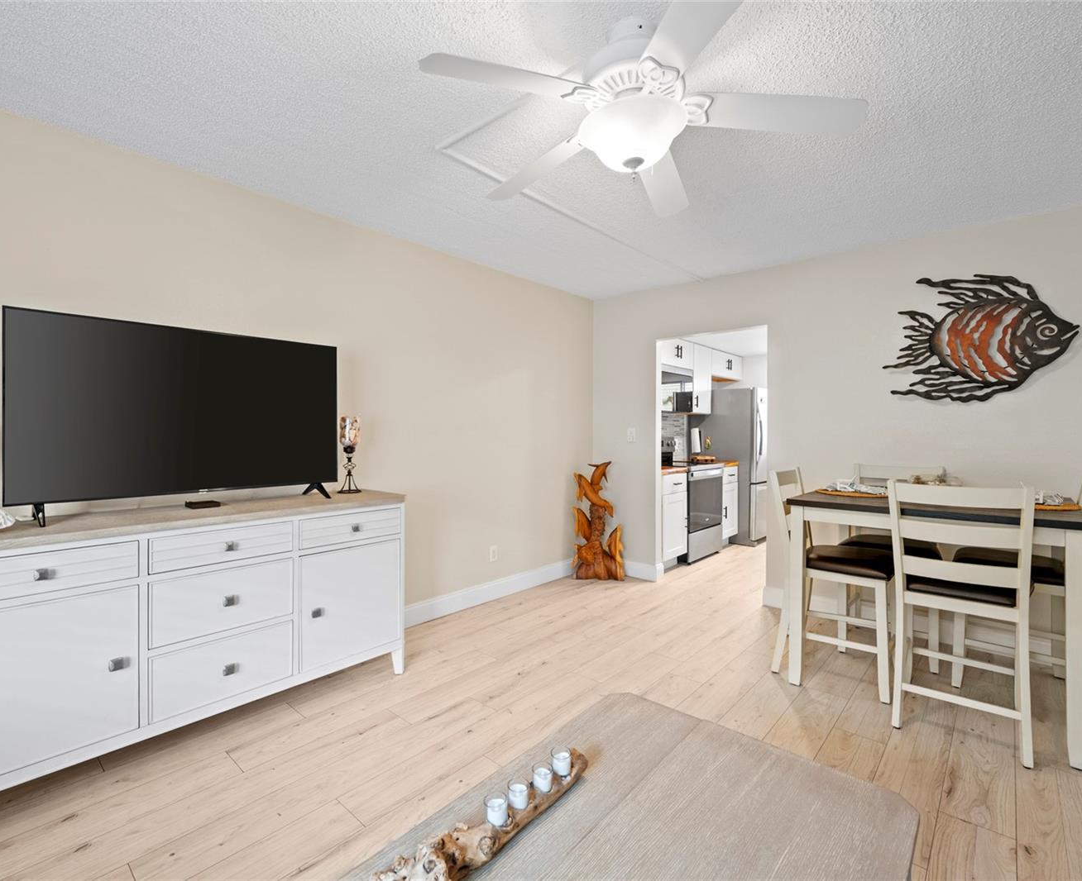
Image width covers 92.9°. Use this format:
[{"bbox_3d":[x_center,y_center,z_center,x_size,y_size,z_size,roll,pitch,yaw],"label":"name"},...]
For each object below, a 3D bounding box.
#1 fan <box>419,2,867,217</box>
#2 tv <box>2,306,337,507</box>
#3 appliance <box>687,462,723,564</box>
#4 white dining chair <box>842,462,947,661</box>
[{"bbox_3d":[0.273,-1.014,1.569,1.250,0.420,1.250,1,1,42],"label":"fan"},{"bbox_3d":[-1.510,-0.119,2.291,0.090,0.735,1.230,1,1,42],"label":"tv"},{"bbox_3d":[1.374,0.664,5.147,0.650,0.990,0.770,1,1,42],"label":"appliance"},{"bbox_3d":[2.007,0.672,2.928,0.455,1.030,0.510,1,1,42],"label":"white dining chair"}]

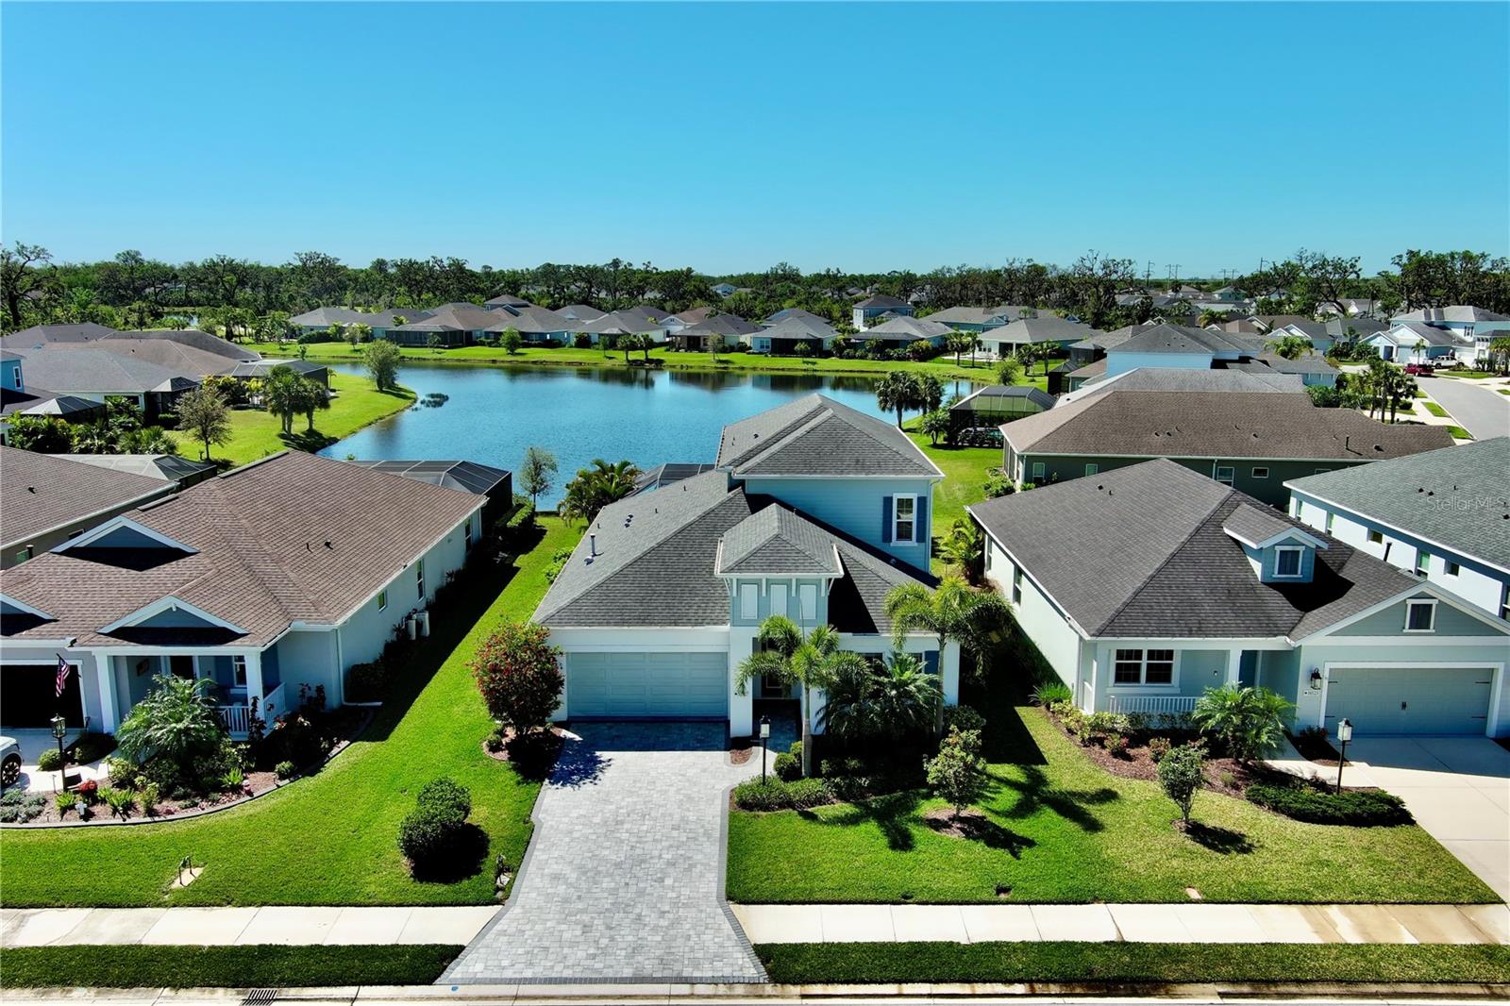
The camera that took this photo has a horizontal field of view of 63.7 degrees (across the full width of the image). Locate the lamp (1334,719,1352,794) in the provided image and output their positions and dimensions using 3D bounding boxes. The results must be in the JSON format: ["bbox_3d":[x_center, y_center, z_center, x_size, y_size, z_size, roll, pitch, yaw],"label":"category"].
[{"bbox_3d":[15.300,6.626,31.566,0.330,2.120,0.330,0,11,0],"label":"lamp"}]

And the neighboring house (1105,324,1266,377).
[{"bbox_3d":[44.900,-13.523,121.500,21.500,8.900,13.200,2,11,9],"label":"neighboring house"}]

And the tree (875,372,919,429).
[{"bbox_3d":[12.300,-8.958,106.986,3.800,5.200,3.700,0,11,0],"label":"tree"}]

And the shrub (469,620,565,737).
[{"bbox_3d":[-6.850,5.197,35.571,2.650,3.450,2.600,0,11,0],"label":"shrub"}]

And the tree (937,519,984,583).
[{"bbox_3d":[9.100,2.269,52.600,2.150,3.000,2.150,0,11,0],"label":"tree"}]

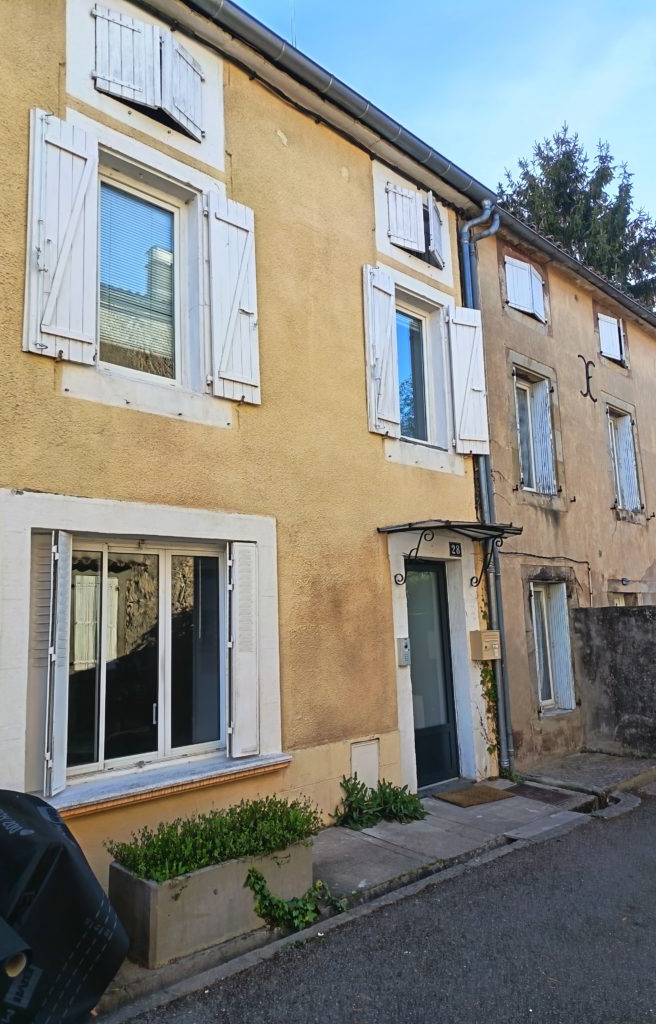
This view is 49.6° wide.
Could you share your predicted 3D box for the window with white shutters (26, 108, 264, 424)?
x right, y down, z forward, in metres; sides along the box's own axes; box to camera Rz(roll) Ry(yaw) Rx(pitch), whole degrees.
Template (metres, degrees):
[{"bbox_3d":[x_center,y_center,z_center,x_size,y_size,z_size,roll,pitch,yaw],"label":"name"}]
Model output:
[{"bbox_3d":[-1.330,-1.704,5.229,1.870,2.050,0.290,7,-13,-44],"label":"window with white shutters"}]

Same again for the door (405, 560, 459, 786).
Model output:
[{"bbox_3d":[0.965,1.554,7.019,0.860,2.160,0.080,7,-13,-44],"label":"door"}]

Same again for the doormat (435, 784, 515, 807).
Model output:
[{"bbox_3d":[1.317,2.544,6.389,0.600,0.020,0.450,3,-10,-29],"label":"doormat"}]

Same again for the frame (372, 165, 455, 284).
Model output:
[{"bbox_3d":[0.957,-3.057,7.587,1.290,0.980,0.200,7,-13,-44],"label":"frame"}]

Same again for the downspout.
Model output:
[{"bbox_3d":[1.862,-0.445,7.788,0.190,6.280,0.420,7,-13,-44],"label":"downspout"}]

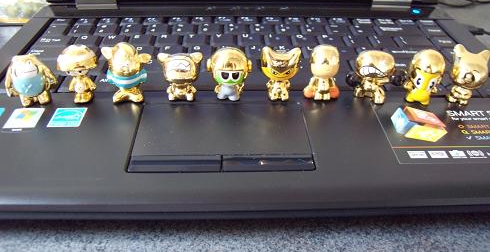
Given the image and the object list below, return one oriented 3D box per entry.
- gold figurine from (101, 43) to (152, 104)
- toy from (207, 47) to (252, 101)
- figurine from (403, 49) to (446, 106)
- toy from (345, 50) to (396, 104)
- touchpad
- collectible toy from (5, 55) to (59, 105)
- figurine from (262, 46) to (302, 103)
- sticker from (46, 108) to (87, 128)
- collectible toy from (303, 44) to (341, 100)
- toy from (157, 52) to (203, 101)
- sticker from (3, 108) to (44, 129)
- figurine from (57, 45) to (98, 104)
[{"bbox_3d":[-0.062,-0.029,0.214,0.025,0.030,0.018,-6,38,-8],"label":"gold figurine"},{"bbox_3d":[-0.008,-0.030,0.221,0.025,0.029,0.019,-1,40,-2],"label":"toy"},{"bbox_3d":[0.097,-0.027,0.214,0.018,0.029,0.018,13,40,16],"label":"figurine"},{"bbox_3d":[0.070,-0.027,0.216,0.028,0.028,0.018,13,40,16],"label":"toy"},{"bbox_3d":[-0.011,0.005,0.198,0.085,0.003,0.052,-1,38,-2],"label":"touchpad"},{"bbox_3d":[-0.116,-0.025,0.216,0.027,0.028,0.018,-8,41,-10],"label":"collectible toy"},{"bbox_3d":[0.020,-0.030,0.221,0.022,0.029,0.018,2,40,2],"label":"figurine"},{"bbox_3d":[-0.092,-0.004,0.207,0.016,0.001,0.016,-1,38,-2],"label":"sticker"},{"bbox_3d":[0.041,-0.030,0.218,0.020,0.029,0.017,4,38,5],"label":"collectible toy"},{"bbox_3d":[-0.036,-0.028,0.221,0.025,0.026,0.018,-3,40,-5],"label":"toy"},{"bbox_3d":[-0.118,-0.004,0.212,0.018,0.001,0.017,0,40,-1],"label":"sticker"},{"bbox_3d":[-0.090,-0.029,0.217,0.021,0.032,0.018,-7,40,-8],"label":"figurine"}]

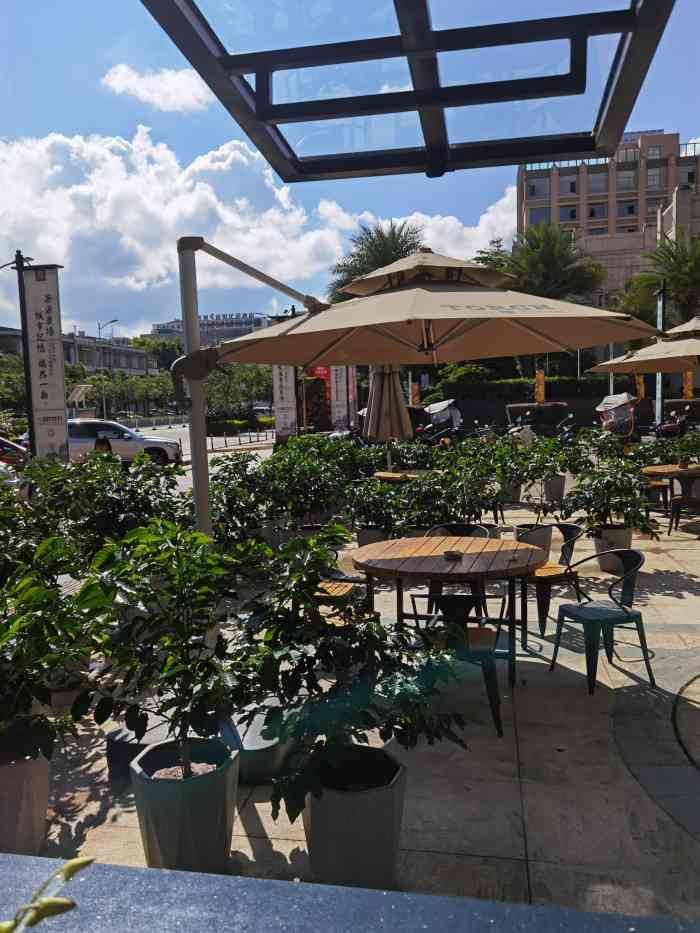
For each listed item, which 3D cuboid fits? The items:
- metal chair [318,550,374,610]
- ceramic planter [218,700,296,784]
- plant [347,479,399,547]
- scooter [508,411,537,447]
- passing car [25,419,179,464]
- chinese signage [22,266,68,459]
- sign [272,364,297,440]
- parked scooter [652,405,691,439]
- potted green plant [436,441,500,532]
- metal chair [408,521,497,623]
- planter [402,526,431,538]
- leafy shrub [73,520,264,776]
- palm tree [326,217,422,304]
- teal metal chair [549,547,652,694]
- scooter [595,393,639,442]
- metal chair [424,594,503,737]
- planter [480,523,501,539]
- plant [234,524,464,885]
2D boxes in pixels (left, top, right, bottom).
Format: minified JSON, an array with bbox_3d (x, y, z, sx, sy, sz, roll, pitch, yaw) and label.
[{"bbox_3d":[-0.036,0.962,5.357,0.500,0.760,0.500,0,5,20],"label":"metal chair"},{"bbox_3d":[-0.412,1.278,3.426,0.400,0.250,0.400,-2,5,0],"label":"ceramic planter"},{"bbox_3d":[0.268,0.629,8.097,0.620,1.000,0.600,-2,4,0],"label":"plant"},{"bbox_3d":[4.852,-0.738,20.821,0.700,1.220,1.750,3,7,45],"label":"scooter"},{"bbox_3d":[-7.989,-0.723,23.705,4.700,1.700,1.870,-2,5,0],"label":"passing car"},{"bbox_3d":[-7.251,-2.210,17.369,0.900,5.013,0.180,-2,4,-3],"label":"chinese signage"},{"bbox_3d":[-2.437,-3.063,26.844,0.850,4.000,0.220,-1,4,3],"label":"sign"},{"bbox_3d":[9.574,-0.946,21.818,1.750,1.220,0.700,-5,6,-35],"label":"parked scooter"},{"bbox_3d":[1.324,0.431,8.007,0.740,1.353,0.720,-1,4,0],"label":"potted green plant"},{"bbox_3d":[0.955,0.868,6.261,0.540,0.760,0.520,-1,4,13],"label":"metal chair"},{"bbox_3d":[0.764,0.893,8.071,0.410,0.450,0.410,-1,4,0],"label":"planter"},{"bbox_3d":[-0.676,0.683,2.735,0.710,0.940,0.680,-2,4,0],"label":"leafy shrub"},{"bbox_3d":[1.405,-6.372,34.623,5.200,10.522,5.200,-1,4,0],"label":"palm tree"},{"bbox_3d":[1.617,0.960,4.604,0.520,0.770,0.550,-3,4,-14],"label":"teal metal chair"},{"bbox_3d":[7.432,-1.068,20.298,1.750,1.830,0.750,-5,6,-35],"label":"scooter"},{"bbox_3d":[0.600,1.014,4.003,0.520,0.750,0.510,-1,5,10],"label":"metal chair"},{"bbox_3d":[1.455,0.878,8.068,0.410,0.440,0.410,-2,4,0],"label":"planter"},{"bbox_3d":[0.029,0.880,2.724,0.840,1.316,0.800,-1,4,0],"label":"plant"}]

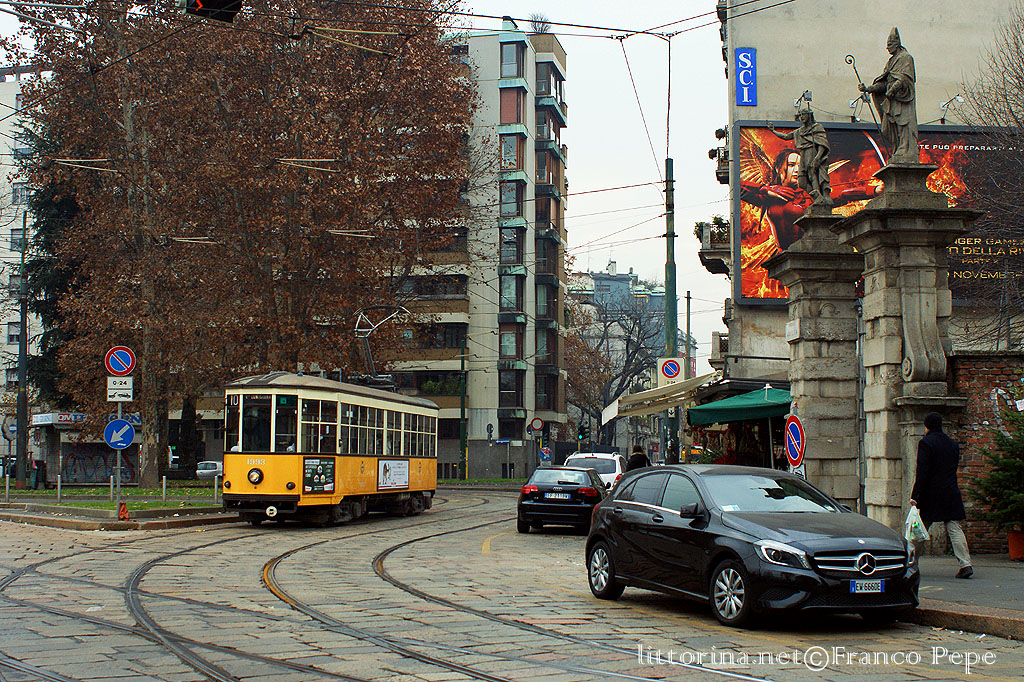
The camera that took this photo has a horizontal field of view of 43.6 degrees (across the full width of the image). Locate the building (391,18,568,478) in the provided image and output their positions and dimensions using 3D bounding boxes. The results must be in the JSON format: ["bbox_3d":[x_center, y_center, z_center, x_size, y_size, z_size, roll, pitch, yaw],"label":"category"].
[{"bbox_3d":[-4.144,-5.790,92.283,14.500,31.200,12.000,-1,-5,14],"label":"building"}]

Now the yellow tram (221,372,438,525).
[{"bbox_3d":[-4.753,3.134,36.800,2.350,3.750,13.700,-1,-6,11],"label":"yellow tram"}]

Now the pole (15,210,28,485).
[{"bbox_3d":[-18.667,0.361,48.693,0.360,10.584,0.360,0,-6,0],"label":"pole"}]

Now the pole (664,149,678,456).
[{"bbox_3d":[3.529,-0.039,27.917,0.300,8.000,0.300,0,-5,0],"label":"pole"}]

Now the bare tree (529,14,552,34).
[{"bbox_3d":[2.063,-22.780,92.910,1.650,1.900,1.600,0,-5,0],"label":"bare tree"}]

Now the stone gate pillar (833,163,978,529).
[{"bbox_3d":[5.745,0.239,18.585,1.660,5.516,1.700,1,-5,-5],"label":"stone gate pillar"}]

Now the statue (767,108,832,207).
[{"bbox_3d":[5.196,-3.316,23.122,0.850,1.824,0.950,5,-7,-38],"label":"statue"}]

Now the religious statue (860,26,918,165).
[{"bbox_3d":[5.683,-3.731,19.365,0.900,2.093,0.800,3,-6,-28],"label":"religious statue"}]

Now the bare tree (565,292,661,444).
[{"bbox_3d":[5.485,2.816,70.066,6.000,11.039,6.000,0,-6,0],"label":"bare tree"}]

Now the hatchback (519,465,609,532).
[{"bbox_3d":[1.205,3.437,28.326,1.820,1.430,4.270,0,-5,7],"label":"hatchback"}]

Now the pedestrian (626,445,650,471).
[{"bbox_3d":[2.706,3.058,27.337,0.480,1.660,0.340,-1,-5,10],"label":"pedestrian"}]

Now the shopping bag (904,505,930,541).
[{"bbox_3d":[4.334,1.961,13.675,0.280,0.390,0.180,5,-7,-37],"label":"shopping bag"}]

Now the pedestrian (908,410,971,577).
[{"bbox_3d":[4.736,1.694,14.107,0.560,1.810,0.500,4,-6,-35],"label":"pedestrian"}]

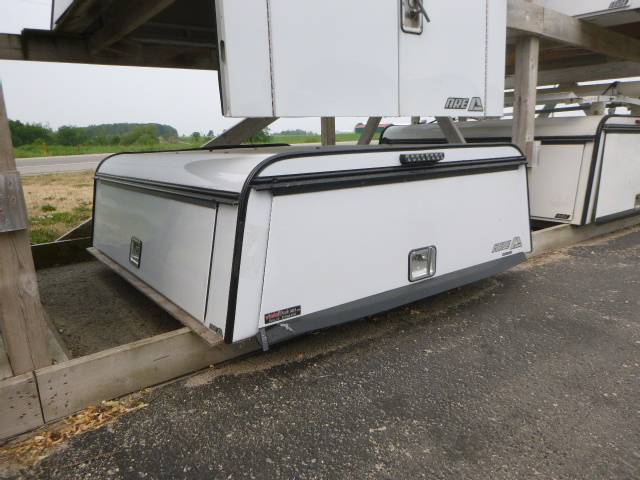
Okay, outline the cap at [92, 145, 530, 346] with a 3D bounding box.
[{"bbox_3d":[-0.136,-0.188,2.483,1.680,0.580,1.760,-10,15,-36],"label":"cap"}]

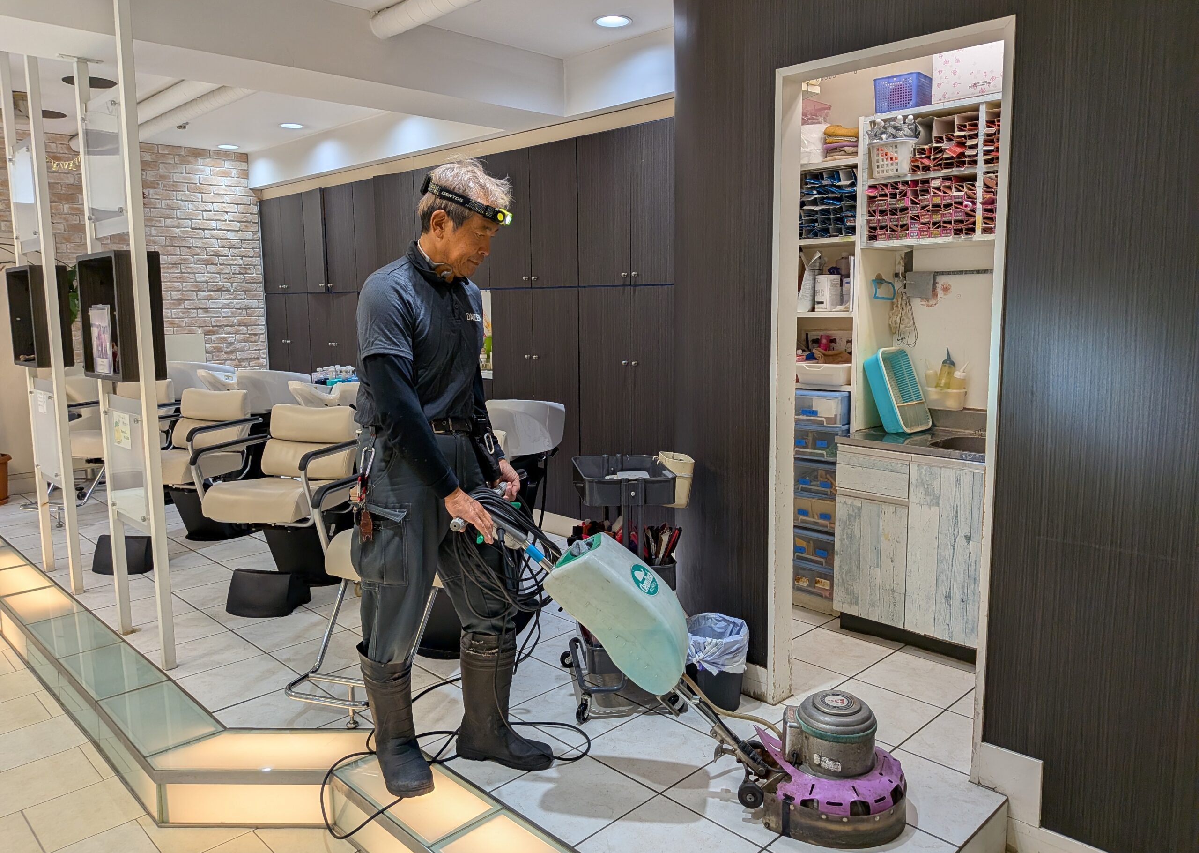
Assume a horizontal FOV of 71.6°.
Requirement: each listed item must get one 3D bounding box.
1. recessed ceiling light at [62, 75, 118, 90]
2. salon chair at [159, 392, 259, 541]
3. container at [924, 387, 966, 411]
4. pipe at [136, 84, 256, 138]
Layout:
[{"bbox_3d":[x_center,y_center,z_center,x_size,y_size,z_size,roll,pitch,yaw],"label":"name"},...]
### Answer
[{"bbox_3d":[-2.964,-2.018,4.832,0.275,0.060,0.275,-8,11,-44],"label":"recessed ceiling light"},{"bbox_3d":[-2.372,0.208,4.947,0.600,0.840,0.720,3,8,26],"label":"salon chair"},{"bbox_3d":[1.442,-0.114,3.464,0.085,0.085,0.150,-8,11,-44],"label":"container"},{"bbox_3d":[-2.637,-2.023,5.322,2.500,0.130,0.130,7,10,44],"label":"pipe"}]

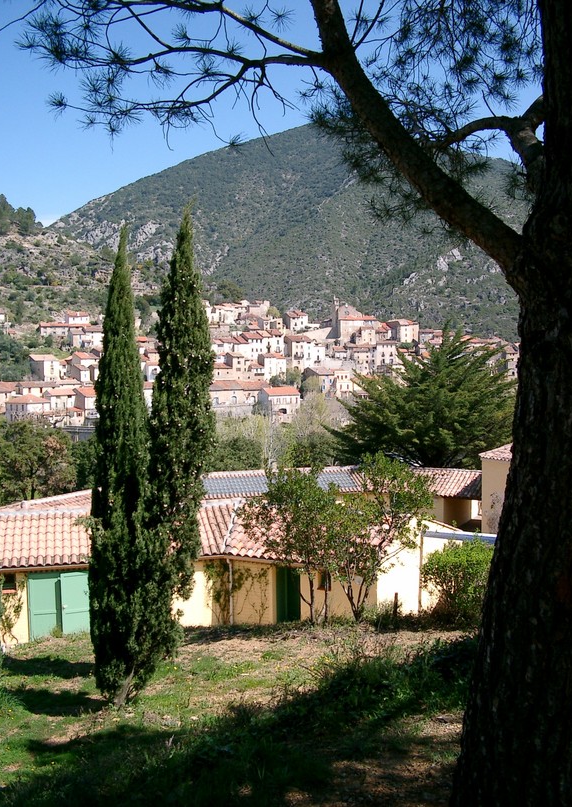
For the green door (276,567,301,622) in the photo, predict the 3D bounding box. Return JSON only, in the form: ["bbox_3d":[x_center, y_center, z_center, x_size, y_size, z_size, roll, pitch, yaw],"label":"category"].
[{"bbox_3d":[0.086,5.948,26.500,0.860,1.930,0.090,1,4,26],"label":"green door"}]

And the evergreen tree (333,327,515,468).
[{"bbox_3d":[9.541,1.107,56.000,13.000,12.500,12.500,0,3,0],"label":"evergreen tree"}]

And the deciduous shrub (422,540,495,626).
[{"bbox_3d":[4.898,4.996,24.000,2.150,2.450,2.100,0,3,0],"label":"deciduous shrub"}]

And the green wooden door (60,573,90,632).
[{"bbox_3d":[-6.313,6.146,26.100,1.000,2.050,0.080,-2,4,-20],"label":"green wooden door"}]

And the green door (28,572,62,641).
[{"bbox_3d":[-7.272,6.138,26.000,0.980,2.070,0.080,-1,4,-12],"label":"green door"}]

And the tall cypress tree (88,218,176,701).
[{"bbox_3d":[-2.731,1.121,15.300,1.500,8.500,1.500,0,3,0],"label":"tall cypress tree"}]

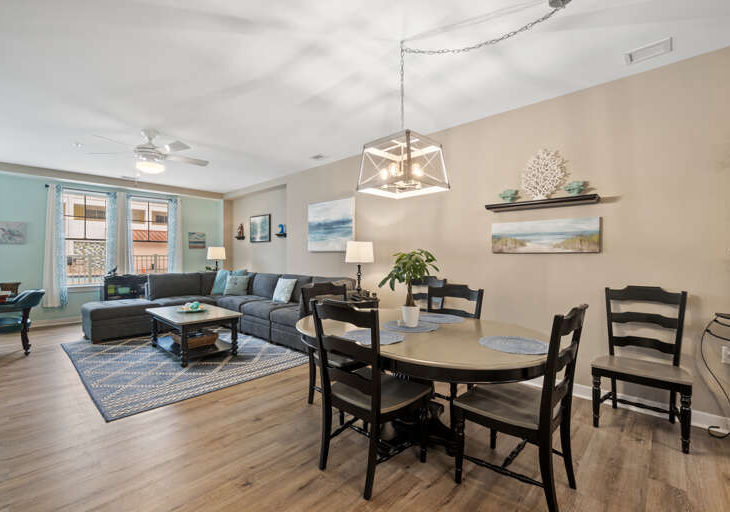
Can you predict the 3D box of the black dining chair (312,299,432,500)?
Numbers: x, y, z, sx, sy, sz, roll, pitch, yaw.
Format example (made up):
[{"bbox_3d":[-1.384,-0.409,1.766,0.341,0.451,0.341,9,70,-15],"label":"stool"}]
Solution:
[{"bbox_3d":[0.025,0.738,1.897,0.515,1.005,0.545,1,1,42],"label":"black dining chair"}]

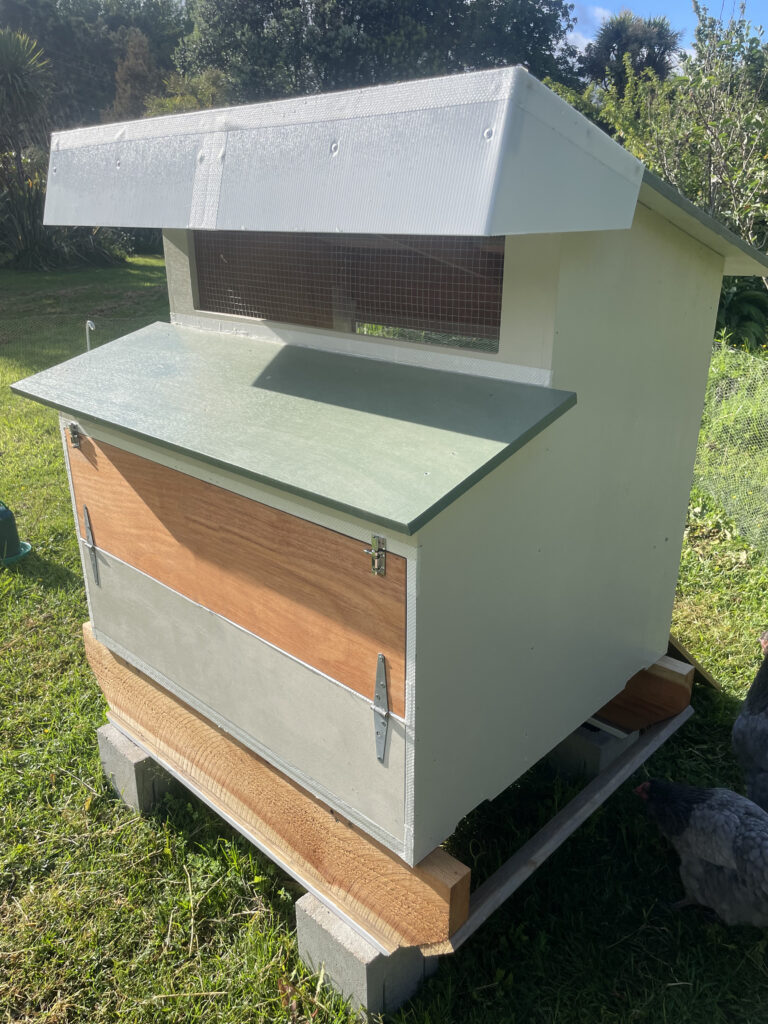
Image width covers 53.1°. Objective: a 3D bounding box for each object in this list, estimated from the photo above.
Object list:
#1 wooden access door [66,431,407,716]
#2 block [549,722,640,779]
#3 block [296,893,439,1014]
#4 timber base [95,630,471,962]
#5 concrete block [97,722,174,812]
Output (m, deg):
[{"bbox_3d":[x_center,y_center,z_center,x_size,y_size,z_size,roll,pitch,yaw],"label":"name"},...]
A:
[{"bbox_3d":[-0.338,0.062,1.444,1.033,0.262,0.022,18,28,40],"label":"wooden access door"},{"bbox_3d":[0.518,0.612,2.007,0.190,0.190,0.190,18,28,40],"label":"block"},{"bbox_3d":[-0.032,0.816,1.473,0.190,0.190,0.190,18,28,40],"label":"block"},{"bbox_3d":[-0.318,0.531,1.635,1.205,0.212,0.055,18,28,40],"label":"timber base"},{"bbox_3d":[-0.587,0.632,1.964,0.190,0.190,0.190,18,28,40],"label":"concrete block"}]

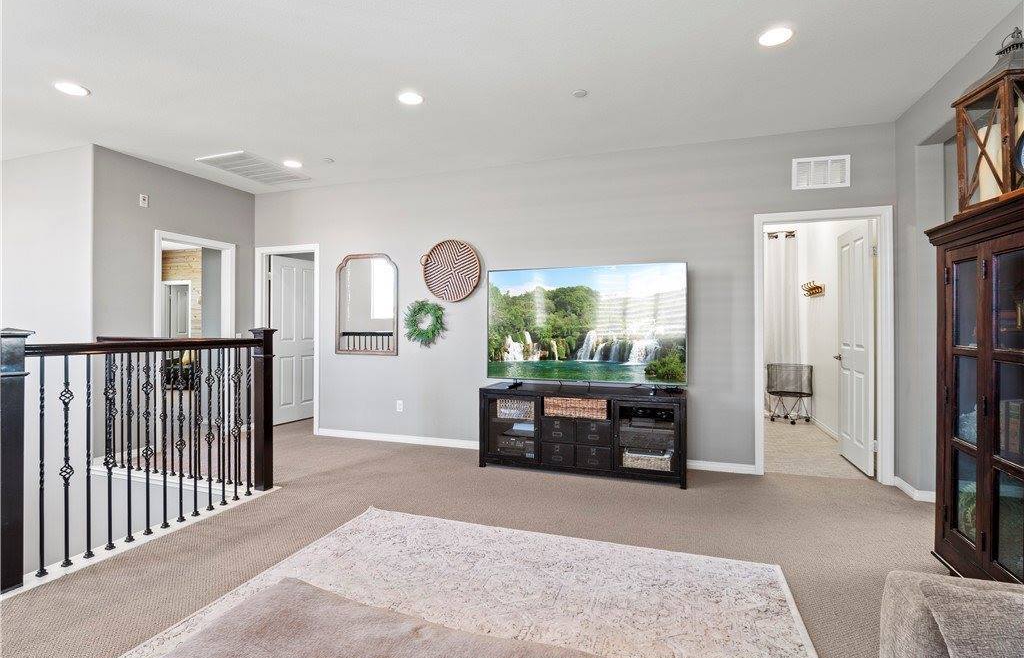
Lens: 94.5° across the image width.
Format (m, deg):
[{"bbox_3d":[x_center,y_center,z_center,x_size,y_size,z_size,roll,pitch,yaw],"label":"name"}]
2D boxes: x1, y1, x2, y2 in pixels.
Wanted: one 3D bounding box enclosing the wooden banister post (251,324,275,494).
[{"bbox_3d":[-1.823,0.586,3.478,0.130,1.180,0.130,0,0,18],"label":"wooden banister post"}]

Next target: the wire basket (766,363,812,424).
[{"bbox_3d":[3.557,0.827,6.063,0.510,0.730,0.490,0,0,18],"label":"wire basket"}]

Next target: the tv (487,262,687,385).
[{"bbox_3d":[0.589,-0.038,3.985,1.675,0.965,0.070,0,0,18],"label":"tv"}]

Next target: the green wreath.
[{"bbox_3d":[-0.876,-0.058,4.748,0.465,0.465,0.090,0,0,18],"label":"green wreath"}]

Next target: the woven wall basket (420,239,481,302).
[{"bbox_3d":[-0.615,-0.572,4.672,0.625,0.615,0.070,0,0,18],"label":"woven wall basket"}]

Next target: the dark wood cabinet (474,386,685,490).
[{"bbox_3d":[0.590,0.848,4.017,1.655,0.672,0.500,0,0,18],"label":"dark wood cabinet"}]

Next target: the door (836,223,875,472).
[{"bbox_3d":[2.972,0.164,4.097,0.042,2.030,0.765,0,0,20],"label":"door"}]

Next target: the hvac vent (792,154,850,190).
[{"bbox_3d":[2.424,-1.225,3.702,0.390,0.245,0.025,0,0,18],"label":"hvac vent"}]

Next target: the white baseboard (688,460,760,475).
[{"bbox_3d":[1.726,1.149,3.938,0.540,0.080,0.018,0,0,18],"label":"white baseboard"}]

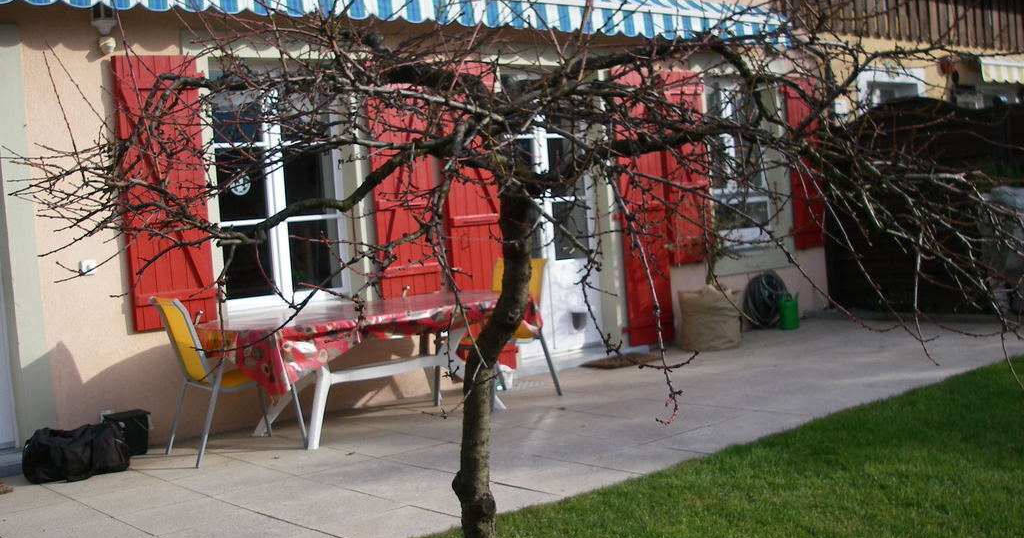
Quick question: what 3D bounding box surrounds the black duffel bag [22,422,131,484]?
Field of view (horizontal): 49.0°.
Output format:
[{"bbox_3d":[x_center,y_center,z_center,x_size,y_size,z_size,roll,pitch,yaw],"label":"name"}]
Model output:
[{"bbox_3d":[-2.379,0.990,6.129,0.522,0.252,0.252,-6,3,-36],"label":"black duffel bag"}]

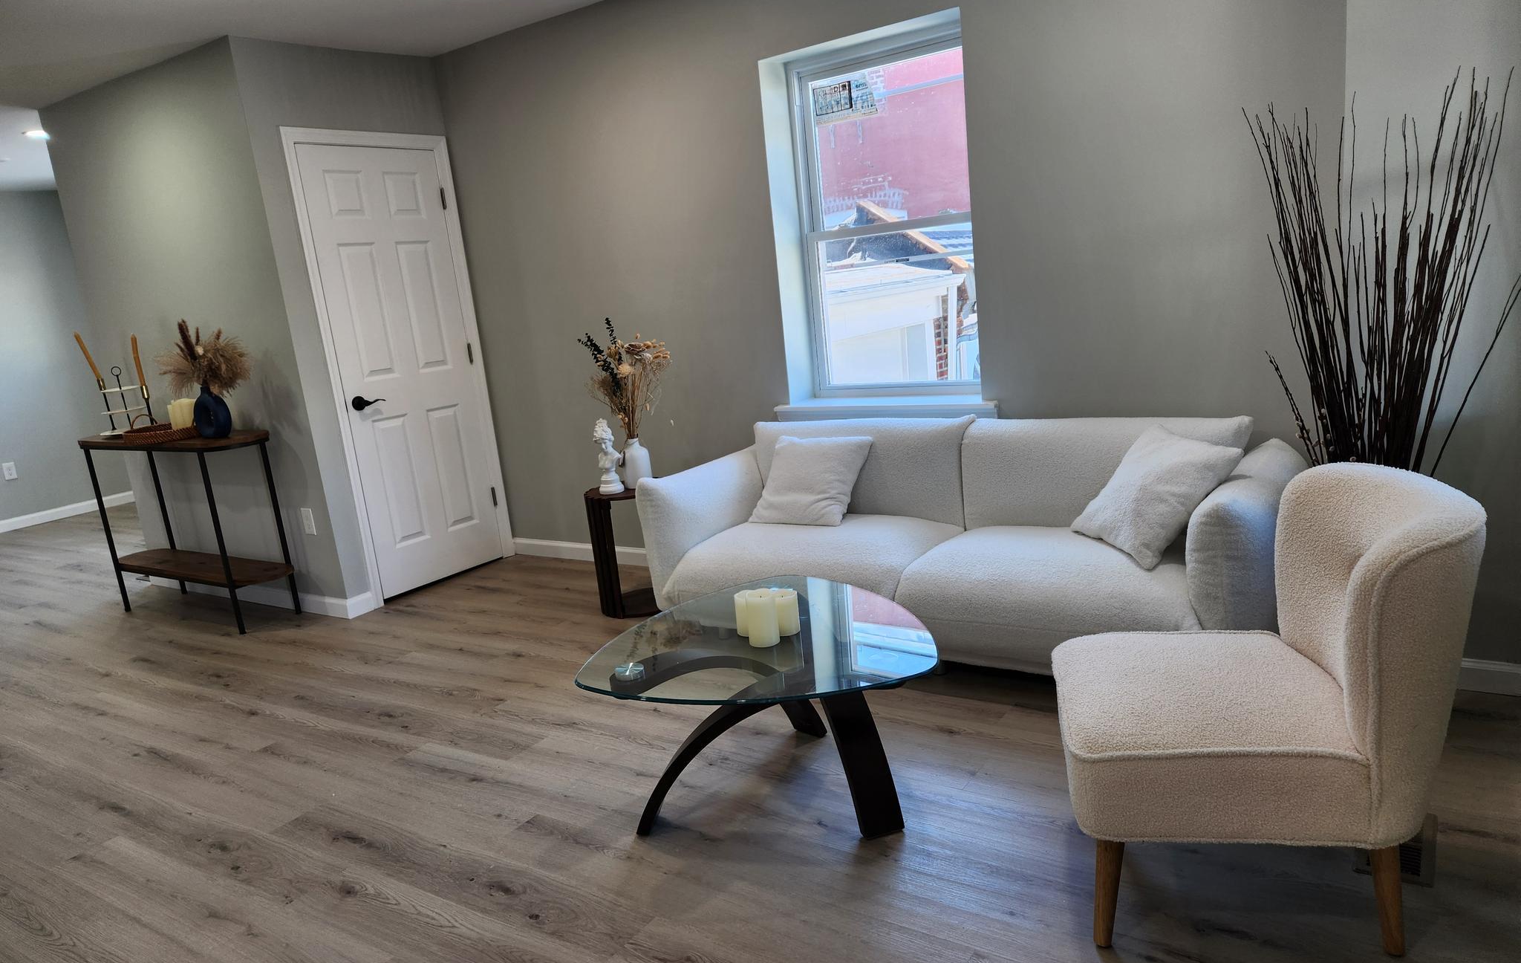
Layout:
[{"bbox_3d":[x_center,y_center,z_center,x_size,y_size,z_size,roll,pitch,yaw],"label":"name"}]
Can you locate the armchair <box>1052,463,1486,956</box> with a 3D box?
[{"bbox_3d":[0.971,0.416,2.041,0.740,0.790,0.620,-3,12,14],"label":"armchair"}]

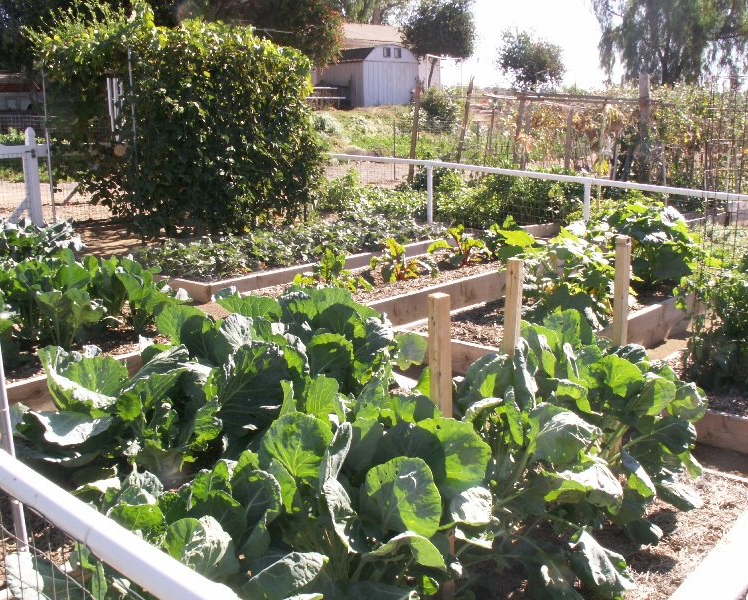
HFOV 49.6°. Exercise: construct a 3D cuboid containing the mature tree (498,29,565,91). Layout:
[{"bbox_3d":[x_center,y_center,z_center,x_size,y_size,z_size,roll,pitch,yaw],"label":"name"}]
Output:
[{"bbox_3d":[7.494,-10.697,37.828,2.986,3.667,2.986,4,14,10],"label":"mature tree"}]

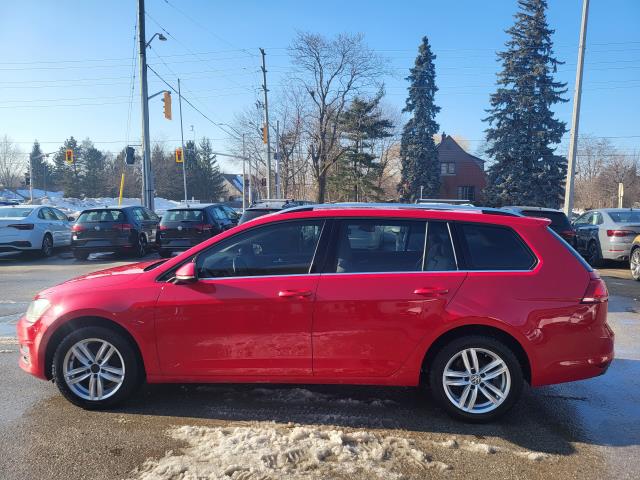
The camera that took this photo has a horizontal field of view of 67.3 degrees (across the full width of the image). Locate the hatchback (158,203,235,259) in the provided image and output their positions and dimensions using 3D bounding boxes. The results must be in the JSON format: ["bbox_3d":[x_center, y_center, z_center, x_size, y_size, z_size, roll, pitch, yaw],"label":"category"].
[{"bbox_3d":[-3.521,-0.313,15.156,1.820,1.460,4.270,0,4,6],"label":"hatchback"}]

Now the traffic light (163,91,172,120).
[{"bbox_3d":[-6.916,-6.077,21.800,0.450,1.150,0.580,1,4,12],"label":"traffic light"}]

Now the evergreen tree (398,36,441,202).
[{"bbox_3d":[9.657,-10.686,46.617,4.200,17.620,4.200,0,4,0],"label":"evergreen tree"}]

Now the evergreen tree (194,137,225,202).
[{"bbox_3d":[-15.606,-8.899,68.393,4.400,11.230,4.400,0,4,0],"label":"evergreen tree"}]

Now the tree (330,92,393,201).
[{"bbox_3d":[3.533,-7.148,40.536,5.288,10.347,5.288,0,5,0],"label":"tree"}]

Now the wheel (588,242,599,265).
[{"bbox_3d":[6.666,0.285,11.640,0.210,0.510,0.510,1,4,11],"label":"wheel"}]

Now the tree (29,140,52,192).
[{"bbox_3d":[-38.177,-9.235,65.464,3.295,8.514,3.295,0,5,0],"label":"tree"}]

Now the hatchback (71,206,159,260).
[{"bbox_3d":[-6.092,-0.291,15.006,1.820,1.460,4.270,-1,4,-5],"label":"hatchback"}]

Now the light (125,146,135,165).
[{"bbox_3d":[-8.608,-3.809,21.800,0.420,0.800,0.400,1,4,18],"label":"light"}]

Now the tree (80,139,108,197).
[{"bbox_3d":[-29.864,-8.958,63.477,3.861,8.767,3.861,0,5,0],"label":"tree"}]

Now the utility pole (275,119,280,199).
[{"bbox_3d":[-2.547,-4.024,28.762,0.300,6.085,0.300,0,5,0],"label":"utility pole"}]

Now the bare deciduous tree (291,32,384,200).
[{"bbox_3d":[1.396,-8.811,37.384,7.273,14.181,7.273,0,5,0],"label":"bare deciduous tree"}]

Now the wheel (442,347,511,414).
[{"bbox_3d":[1.054,0.935,3.268,0.450,0.450,0.180,1,5,3],"label":"wheel"}]

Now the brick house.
[{"bbox_3d":[13.304,-7.057,53.087,7.800,8.100,9.000,0,5,0],"label":"brick house"}]

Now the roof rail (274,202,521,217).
[{"bbox_3d":[0.533,-0.220,3.441,1.815,0.110,0.060,1,5,3],"label":"roof rail"}]

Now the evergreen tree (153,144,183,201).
[{"bbox_3d":[-22.184,-8.583,70.364,4.600,10.380,4.600,0,4,0],"label":"evergreen tree"}]

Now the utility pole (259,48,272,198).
[{"bbox_3d":[-3.571,-7.049,32.518,0.600,11.463,0.450,-1,5,0],"label":"utility pole"}]

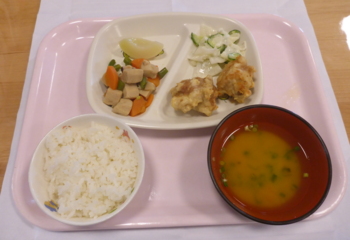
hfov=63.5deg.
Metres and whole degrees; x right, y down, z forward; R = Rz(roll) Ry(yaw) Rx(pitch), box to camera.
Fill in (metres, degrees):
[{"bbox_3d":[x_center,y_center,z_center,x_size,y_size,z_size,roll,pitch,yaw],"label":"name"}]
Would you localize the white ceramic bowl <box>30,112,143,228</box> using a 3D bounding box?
[{"bbox_3d":[-0.087,0.057,0.308,0.113,0.056,0.113,0,64,0],"label":"white ceramic bowl"}]

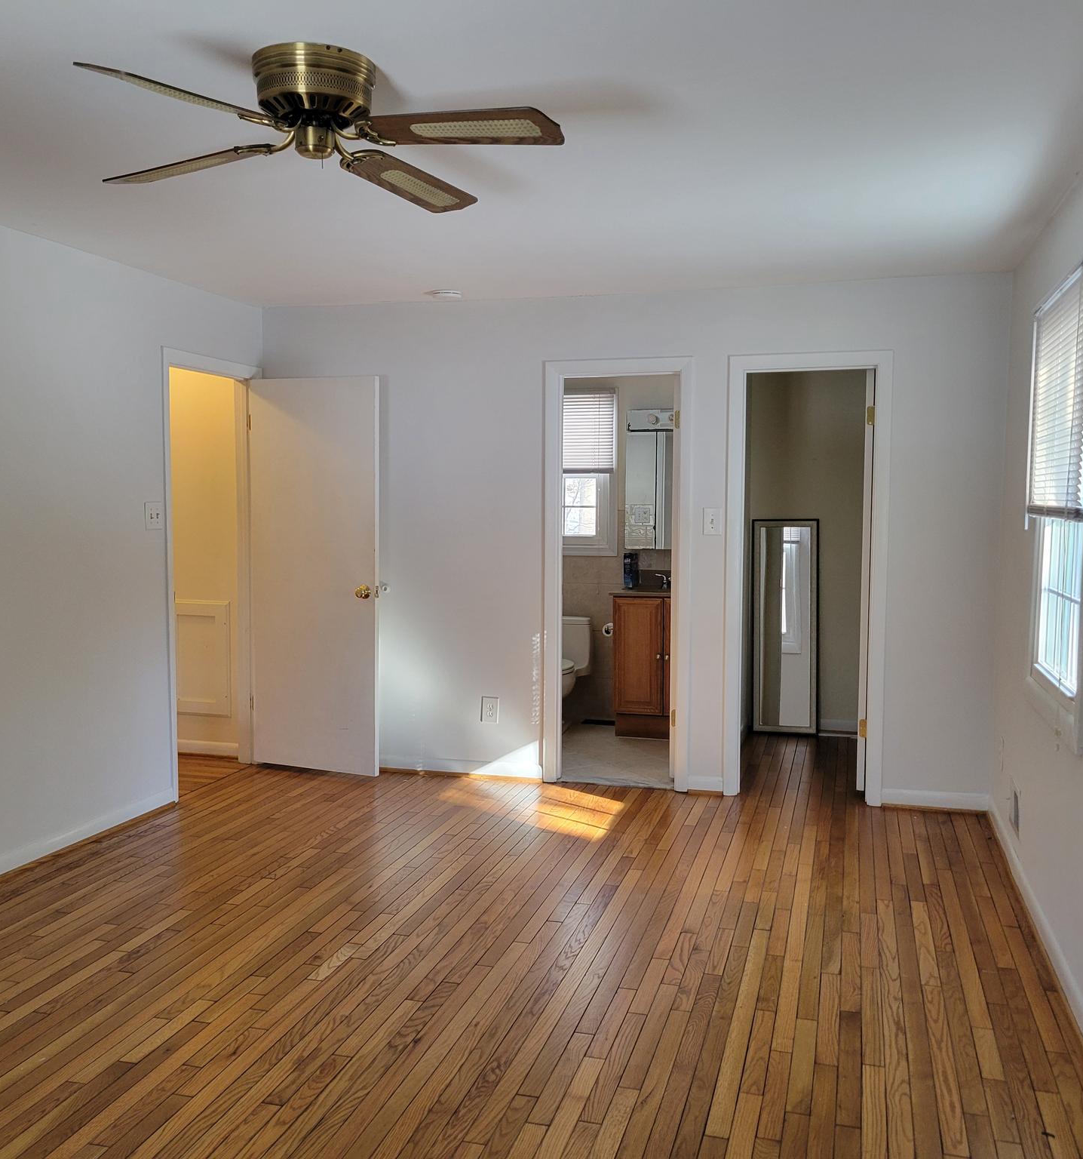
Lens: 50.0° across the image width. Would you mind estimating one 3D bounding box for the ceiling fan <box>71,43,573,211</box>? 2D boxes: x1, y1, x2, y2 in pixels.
[{"bbox_3d":[-0.528,-1.078,2.692,1.270,0.220,1.270,3,5,28],"label":"ceiling fan"}]

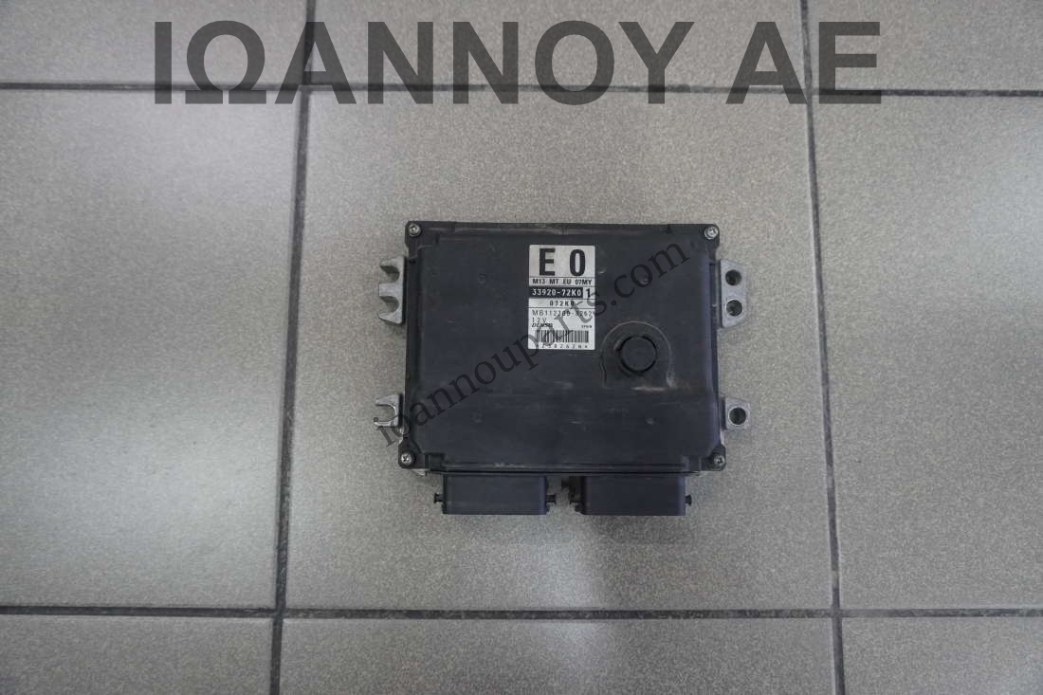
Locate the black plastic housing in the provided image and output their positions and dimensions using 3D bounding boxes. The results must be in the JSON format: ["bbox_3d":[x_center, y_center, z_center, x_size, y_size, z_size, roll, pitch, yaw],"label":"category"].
[{"bbox_3d":[0.024,0.011,0.419,0.190,0.042,0.173,0,82,0],"label":"black plastic housing"}]

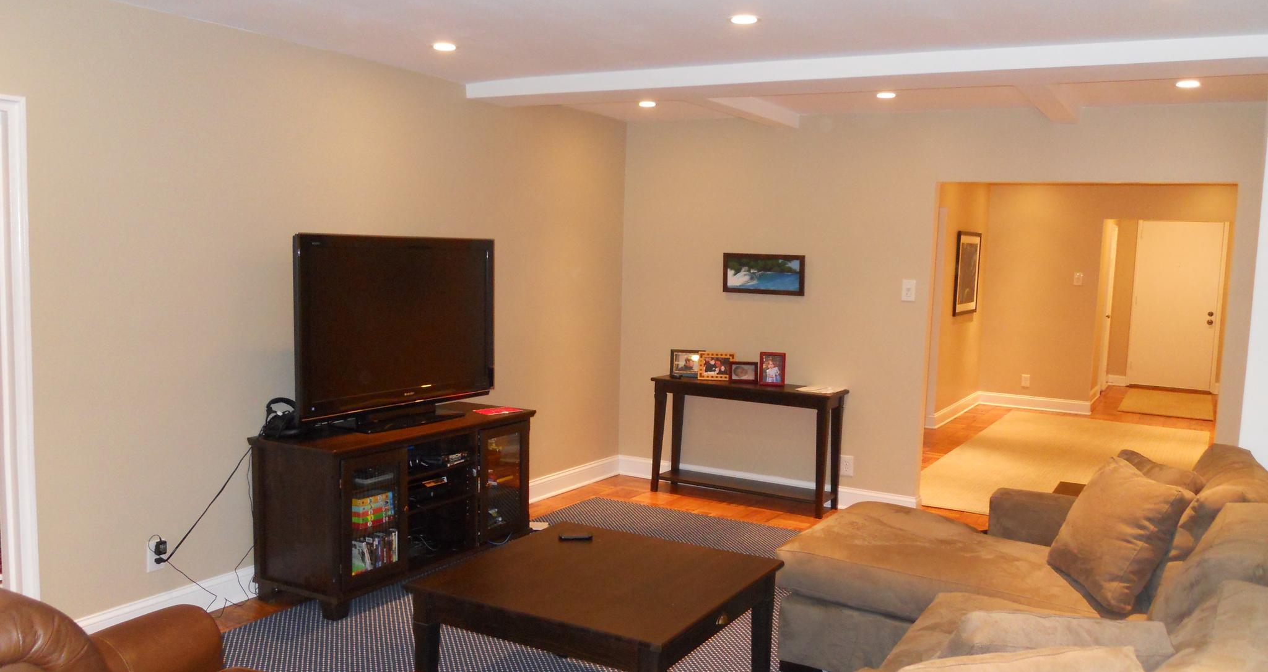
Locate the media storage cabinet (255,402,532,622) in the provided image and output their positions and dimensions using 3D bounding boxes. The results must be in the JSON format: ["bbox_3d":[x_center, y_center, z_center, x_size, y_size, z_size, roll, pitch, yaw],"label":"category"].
[{"bbox_3d":[-1.099,0.771,4.901,0.505,0.721,1.386,5,6,29],"label":"media storage cabinet"}]

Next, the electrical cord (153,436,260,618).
[{"bbox_3d":[-1.712,0.815,4.182,0.090,0.670,0.516,5,6,30],"label":"electrical cord"}]

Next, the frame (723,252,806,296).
[{"bbox_3d":[0.817,-0.387,6.448,0.551,0.248,0.023,5,6,30],"label":"frame"}]

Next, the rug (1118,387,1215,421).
[{"bbox_3d":[6.004,0.750,11.517,0.885,0.012,2.229,5,6,29],"label":"rug"}]

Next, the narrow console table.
[{"bbox_3d":[0.694,0.672,6.478,1.211,0.745,0.307,5,6,29],"label":"narrow console table"}]

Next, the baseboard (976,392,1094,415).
[{"bbox_3d":[4.247,0.707,10.882,1.122,0.124,0.020,5,6,30],"label":"baseboard"}]

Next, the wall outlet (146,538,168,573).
[{"bbox_3d":[-1.862,0.855,4.004,0.011,0.120,0.076,5,6,30],"label":"wall outlet"}]

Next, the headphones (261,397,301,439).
[{"bbox_3d":[-1.520,0.355,4.410,0.170,0.170,0.100,1,5,-7],"label":"headphones"}]

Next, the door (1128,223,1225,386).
[{"bbox_3d":[6.714,-0.373,12.699,0.923,2.089,0.050,5,6,30],"label":"door"}]

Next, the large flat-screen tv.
[{"bbox_3d":[-1.130,-0.031,4.866,0.286,0.879,1.305,5,6,29],"label":"large flat-screen tv"}]

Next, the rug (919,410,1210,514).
[{"bbox_3d":[3.529,0.980,8.158,1.810,0.012,4.522,5,6,29],"label":"rug"}]

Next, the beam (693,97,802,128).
[{"bbox_3d":[0.629,-1.270,5.748,0.149,0.079,1.381,5,6,29],"label":"beam"}]

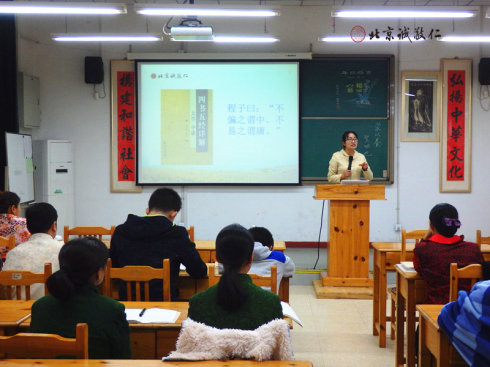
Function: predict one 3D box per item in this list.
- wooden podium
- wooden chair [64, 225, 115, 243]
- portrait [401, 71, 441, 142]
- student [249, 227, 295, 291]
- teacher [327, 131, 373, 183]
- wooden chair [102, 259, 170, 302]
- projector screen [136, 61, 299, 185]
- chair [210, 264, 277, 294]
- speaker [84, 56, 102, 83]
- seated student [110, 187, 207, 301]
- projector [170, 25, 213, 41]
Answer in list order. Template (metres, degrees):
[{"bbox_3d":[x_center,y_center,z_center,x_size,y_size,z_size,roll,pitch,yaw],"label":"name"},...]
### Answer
[{"bbox_3d":[1.083,0.586,6.660,0.730,1.150,0.540,0,4,2],"label":"wooden podium"},{"bbox_3d":[-1.151,0.804,4.939,0.375,0.970,0.420,0,4,2],"label":"wooden chair"},{"bbox_3d":[2.347,-1.023,8.480,0.520,0.950,0.035,0,4,2],"label":"portrait"},{"bbox_3d":[0.071,0.828,3.930,0.480,1.080,0.660,0,4,2],"label":"student"},{"bbox_3d":[1.190,0.187,7.250,0.500,1.570,0.380,0,4,-6],"label":"teacher"},{"bbox_3d":[-0.596,0.888,3.799,0.375,0.970,0.420,0,4,2],"label":"wooden chair"},{"bbox_3d":[-0.344,-0.801,8.420,2.180,1.670,0.050,0,4,2],"label":"projector screen"},{"bbox_3d":[-0.002,0.900,3.629,0.375,0.970,0.420,0,4,2],"label":"chair"},{"bbox_3d":[-2.012,-1.511,8.500,0.230,0.370,0.220,0,4,2],"label":"speaker"},{"bbox_3d":[-0.560,0.685,4.030,0.580,1.330,0.720,0,4,5],"label":"seated student"},{"bbox_3d":[-0.470,-1.357,5.750,0.370,0.120,0.300,0,4,2],"label":"projector"}]

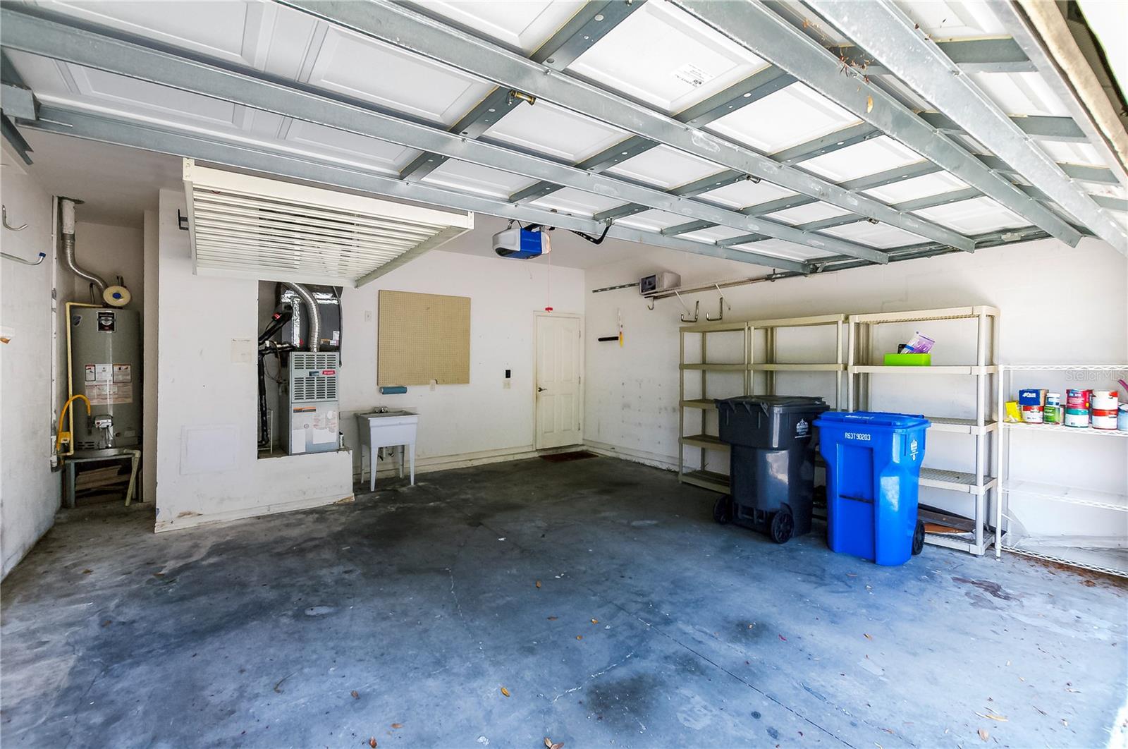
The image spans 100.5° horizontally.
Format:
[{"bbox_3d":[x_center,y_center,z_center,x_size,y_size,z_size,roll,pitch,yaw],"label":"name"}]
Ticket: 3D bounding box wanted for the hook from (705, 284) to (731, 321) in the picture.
[{"bbox_3d":[1.824,-0.840,5.537,0.280,0.410,0.150,-1,2,-38],"label":"hook"}]

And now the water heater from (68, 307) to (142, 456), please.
[{"bbox_3d":[-4.700,0.046,4.836,0.515,1.460,0.515,0,1,-40],"label":"water heater"}]

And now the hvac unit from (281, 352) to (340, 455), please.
[{"bbox_3d":[-2.758,0.282,5.105,0.450,1.030,0.720,-1,2,-35],"label":"hvac unit"}]

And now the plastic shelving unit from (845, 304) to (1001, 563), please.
[{"bbox_3d":[2.970,0.412,3.936,0.450,1.830,0.925,0,1,-38],"label":"plastic shelving unit"}]

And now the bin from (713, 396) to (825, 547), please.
[{"bbox_3d":[1.818,0.769,4.122,0.760,1.140,0.680,-1,2,-32],"label":"bin"}]

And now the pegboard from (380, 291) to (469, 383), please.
[{"bbox_3d":[-1.799,-0.459,6.171,1.225,1.205,0.045,0,1,-38],"label":"pegboard"}]

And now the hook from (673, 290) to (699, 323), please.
[{"bbox_3d":[1.546,-0.852,5.897,0.280,0.410,0.160,-1,2,-38],"label":"hook"}]

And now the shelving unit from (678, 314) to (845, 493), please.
[{"bbox_3d":[2.106,0.388,4.994,0.475,1.860,1.810,-1,2,-38],"label":"shelving unit"}]

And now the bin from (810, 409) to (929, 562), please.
[{"bbox_3d":[2.328,0.808,3.536,0.690,1.035,0.565,0,1,-38],"label":"bin"}]

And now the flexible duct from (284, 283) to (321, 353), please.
[{"bbox_3d":[-2.565,-0.584,4.620,0.320,0.710,0.200,0,1,-38],"label":"flexible duct"}]

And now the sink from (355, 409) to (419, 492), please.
[{"bbox_3d":[-2.097,0.863,5.519,0.565,0.840,0.650,0,1,-38],"label":"sink"}]

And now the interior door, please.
[{"bbox_3d":[-0.085,0.130,7.551,0.880,2.060,0.050,0,1,-38],"label":"interior door"}]

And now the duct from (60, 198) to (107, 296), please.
[{"bbox_3d":[-4.778,-1.243,4.679,0.270,0.830,0.360,-1,2,-34],"label":"duct"}]

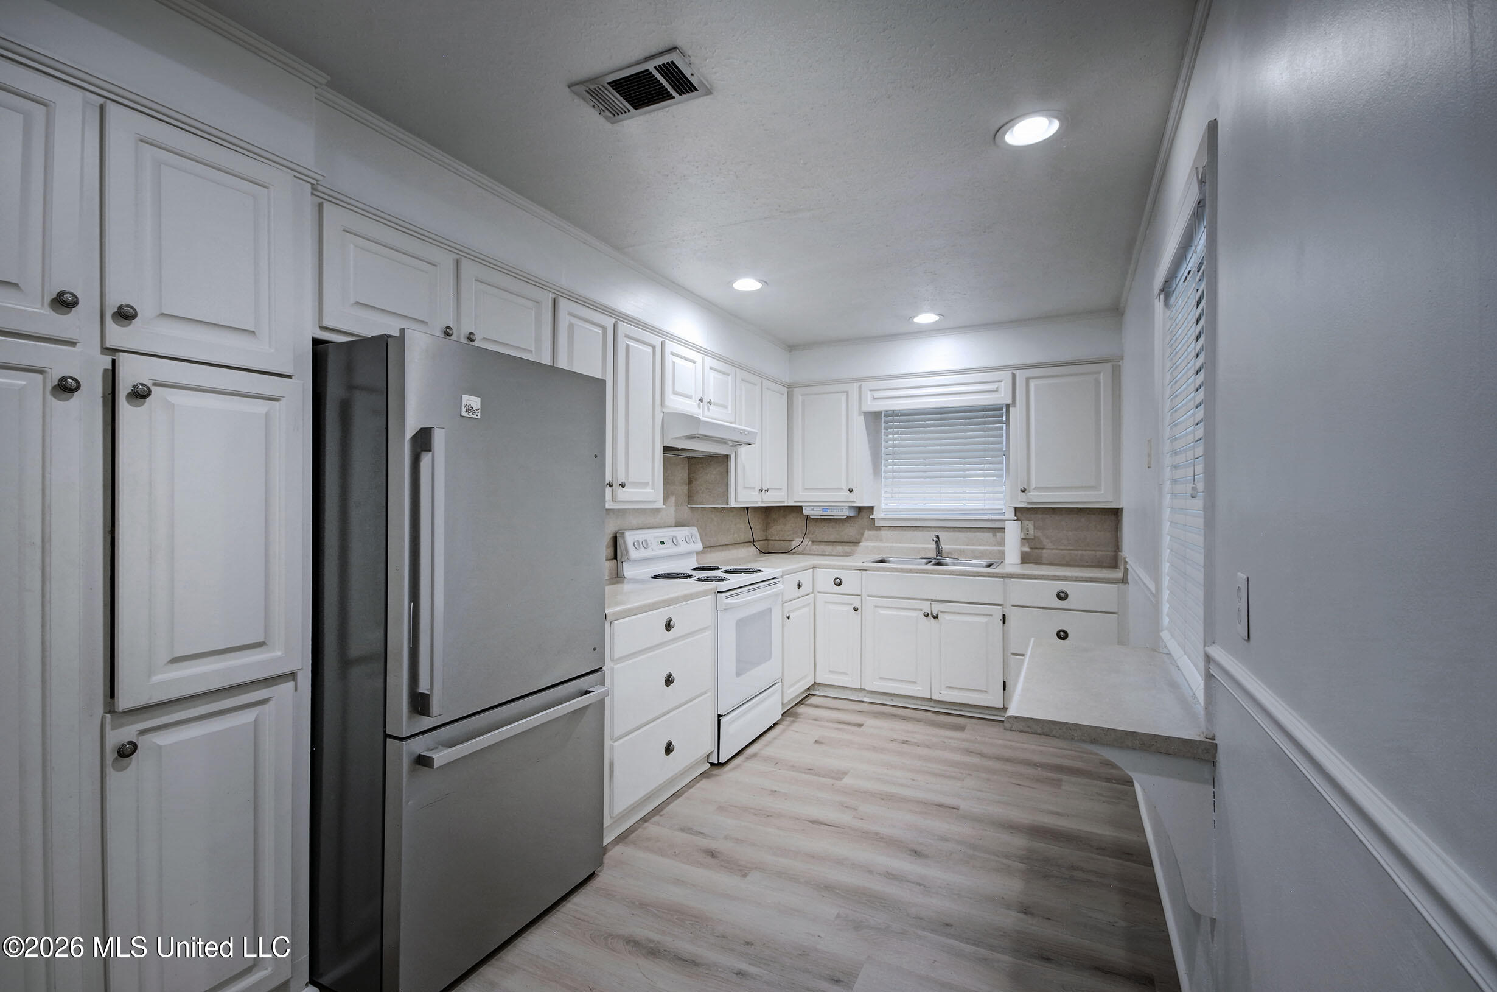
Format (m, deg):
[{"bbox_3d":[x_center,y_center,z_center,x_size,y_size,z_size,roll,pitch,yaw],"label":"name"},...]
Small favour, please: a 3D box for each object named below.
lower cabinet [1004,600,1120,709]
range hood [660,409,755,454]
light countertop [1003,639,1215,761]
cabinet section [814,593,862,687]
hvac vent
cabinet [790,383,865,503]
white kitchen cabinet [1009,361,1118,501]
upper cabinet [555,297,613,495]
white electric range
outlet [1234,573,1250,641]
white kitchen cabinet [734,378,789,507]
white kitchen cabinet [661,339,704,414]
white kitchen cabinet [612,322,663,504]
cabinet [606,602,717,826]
[{"bbox_3d":[1.918,0.947,3.818,0.591,0.650,0.578,0,-1,27],"label":"lower cabinet"},{"bbox_3d":[-0.318,-0.348,3.641,0.532,0.177,0.759,0,-1,27],"label":"range hood"},{"bbox_3d":[1.073,0.575,1.917,0.438,0.038,1.030,0,-1,27],"label":"light countertop"},{"bbox_3d":[0.719,0.945,4.332,0.308,0.593,0.595,0,-1,27],"label":"cabinet section"},{"bbox_3d":[-0.298,-1.133,1.745,0.352,0.020,0.197,0,-1,27],"label":"hvac vent"},{"bbox_3d":[0.638,-0.366,4.732,0.577,0.876,0.324,0,-1,27],"label":"cabinet"},{"bbox_3d":[2.029,-0.370,4.019,0.615,0.868,0.324,0,-1,27],"label":"white kitchen cabinet"},{"bbox_3d":[-0.839,-0.382,2.724,0.325,0.867,0.371,0,-1,27],"label":"upper cabinet"},{"bbox_3d":[-0.245,0.769,3.505,0.678,1.152,0.771,0,-1,27],"label":"white electric range"},{"bbox_3d":[0.900,0.200,1.133,0.008,0.113,0.071,0,-1,27],"label":"outlet"},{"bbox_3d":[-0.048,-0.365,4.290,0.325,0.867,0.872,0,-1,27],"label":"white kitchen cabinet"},{"bbox_3d":[-0.501,-0.634,3.508,0.330,0.356,0.402,0,-1,27],"label":"white kitchen cabinet"},{"bbox_3d":[-0.679,-0.385,3.156,0.330,0.869,0.426,0,-1,27],"label":"white kitchen cabinet"},{"bbox_3d":[-0.628,0.863,2.829,0.604,0.783,0.798,0,-1,27],"label":"cabinet"}]

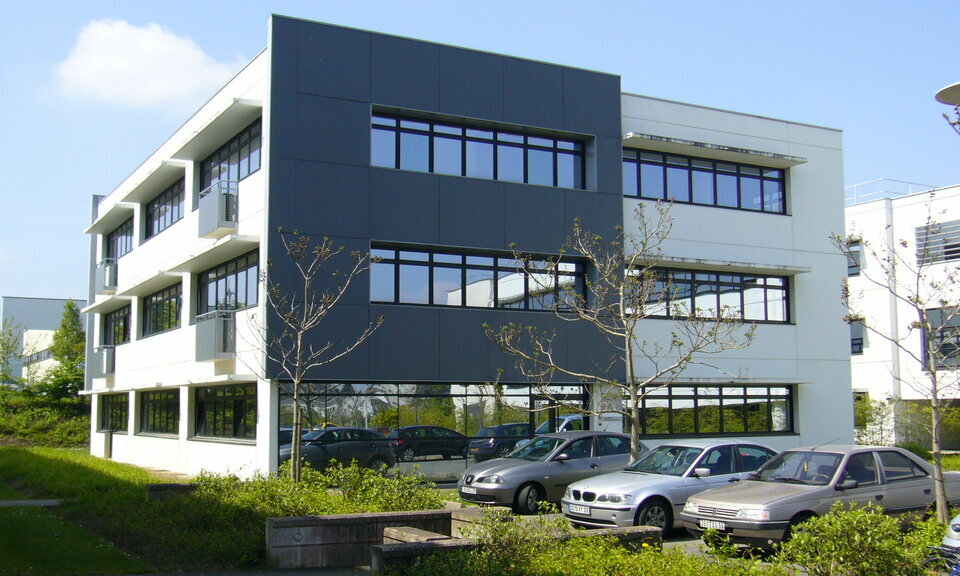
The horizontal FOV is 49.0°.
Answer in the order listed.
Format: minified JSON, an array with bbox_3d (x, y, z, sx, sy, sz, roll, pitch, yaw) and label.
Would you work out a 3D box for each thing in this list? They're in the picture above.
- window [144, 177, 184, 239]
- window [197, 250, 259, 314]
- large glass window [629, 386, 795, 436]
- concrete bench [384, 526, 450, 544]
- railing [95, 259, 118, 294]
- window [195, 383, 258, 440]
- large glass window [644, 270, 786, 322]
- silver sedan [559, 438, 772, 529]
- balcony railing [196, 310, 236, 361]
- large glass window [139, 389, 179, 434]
[{"bbox_3d":[-10.113,-2.527,34.176,0.200,1.380,6.000,3,-7,-29],"label":"window"},{"bbox_3d":[-6.535,-0.012,27.546,0.200,1.470,6.000,3,-7,-29],"label":"window"},{"bbox_3d":[6.501,3.441,29.480,6.280,1.450,0.200,3,-7,-29],"label":"large glass window"},{"bbox_3d":[-0.785,3.282,13.100,0.360,0.430,1.350,3,-7,-29],"label":"concrete bench"},{"bbox_3d":[-15.046,-0.413,42.459,0.500,1.250,1.950,3,-7,-29],"label":"railing"},{"bbox_3d":[-6.517,3.203,27.191,0.200,1.420,6.000,3,-7,-29],"label":"window"},{"bbox_3d":[6.527,0.189,29.863,6.180,1.440,0.200,3,-7,-29],"label":"large glass window"},{"bbox_3d":[3.453,3.214,17.191,4.471,1.415,1.770,3,-7,-30],"label":"silver sedan"},{"bbox_3d":[-6.652,1.256,26.584,0.500,1.170,1.860,3,-7,-29],"label":"balcony railing"},{"bbox_3d":[-10.078,3.944,33.463,0.200,1.440,6.000,3,-7,-29],"label":"large glass window"}]

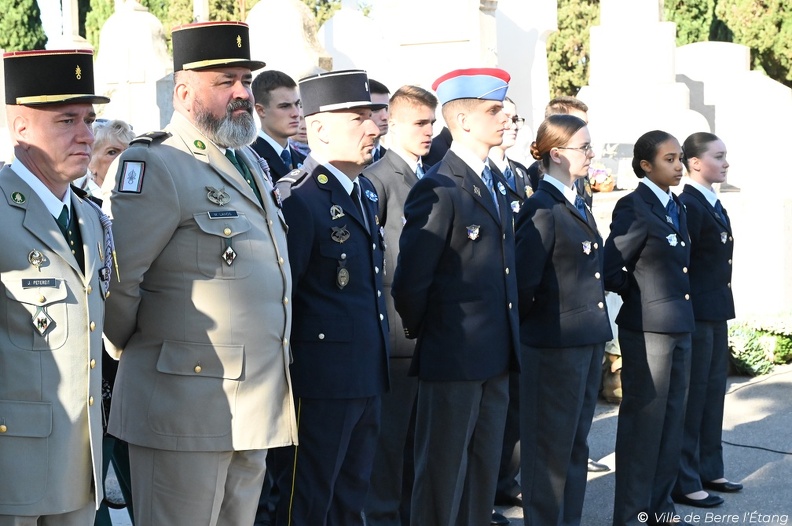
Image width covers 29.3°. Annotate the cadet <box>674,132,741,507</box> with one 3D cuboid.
[{"bbox_3d":[1.375,0.243,6.850,0.330,1.660,0.470,2,4,33],"label":"cadet"}]

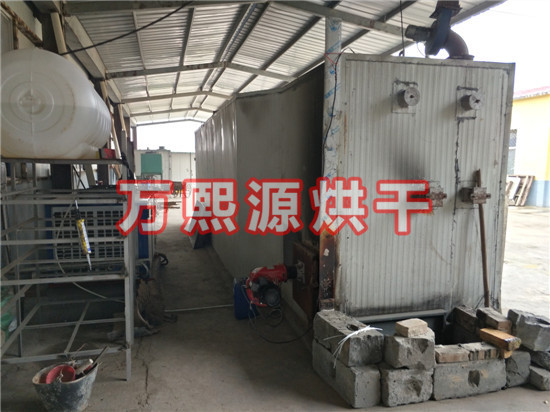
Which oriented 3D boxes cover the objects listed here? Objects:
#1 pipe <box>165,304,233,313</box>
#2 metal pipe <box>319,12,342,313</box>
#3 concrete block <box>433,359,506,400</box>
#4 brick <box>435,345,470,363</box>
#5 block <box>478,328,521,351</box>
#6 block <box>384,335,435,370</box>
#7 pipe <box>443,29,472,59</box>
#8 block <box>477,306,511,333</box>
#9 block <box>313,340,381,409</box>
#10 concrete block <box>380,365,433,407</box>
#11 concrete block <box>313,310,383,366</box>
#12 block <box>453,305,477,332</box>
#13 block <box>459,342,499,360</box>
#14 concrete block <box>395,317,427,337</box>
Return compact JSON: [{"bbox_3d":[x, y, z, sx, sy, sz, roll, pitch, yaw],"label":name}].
[{"bbox_3d":[-0.852,1.175,4.607,0.830,0.020,0.020,-1,4,-17],"label":"pipe"},{"bbox_3d":[0.464,-0.155,3.342,0.120,2.769,0.120,0,5,-9],"label":"metal pipe"},{"bbox_3d":[1.354,1.212,2.907,0.560,0.240,0.240,0,4,-13],"label":"concrete block"},{"bbox_3d":[1.243,1.050,2.811,0.222,0.065,0.112,0,5,-8],"label":"brick"},{"bbox_3d":[1.457,0.864,2.578,0.088,0.056,0.220,-2,6,-25],"label":"block"},{"bbox_3d":[0.916,0.989,2.856,0.295,0.215,0.260,0,4,-13],"label":"block"},{"bbox_3d":[1.387,-1.209,3.000,0.190,0.205,0.175,0,5,-13],"label":"pipe"},{"bbox_3d":[1.539,0.798,2.790,0.103,0.058,0.236,0,5,-7],"label":"block"},{"bbox_3d":[0.439,1.030,2.510,0.169,0.215,0.488,-1,6,-23],"label":"block"},{"bbox_3d":[0.893,1.217,2.819,0.330,0.235,0.260,0,4,-13],"label":"concrete block"},{"bbox_3d":[0.448,0.830,2.539,0.213,0.170,0.465,-1,6,-23],"label":"concrete block"},{"bbox_3d":[1.600,0.932,3.247,0.090,0.115,0.245,0,4,-14],"label":"block"},{"bbox_3d":[1.470,1.053,2.890,0.240,0.083,0.125,0,4,-12],"label":"block"},{"bbox_3d":[0.831,0.738,2.401,0.157,0.053,0.108,-2,6,-25],"label":"concrete block"}]

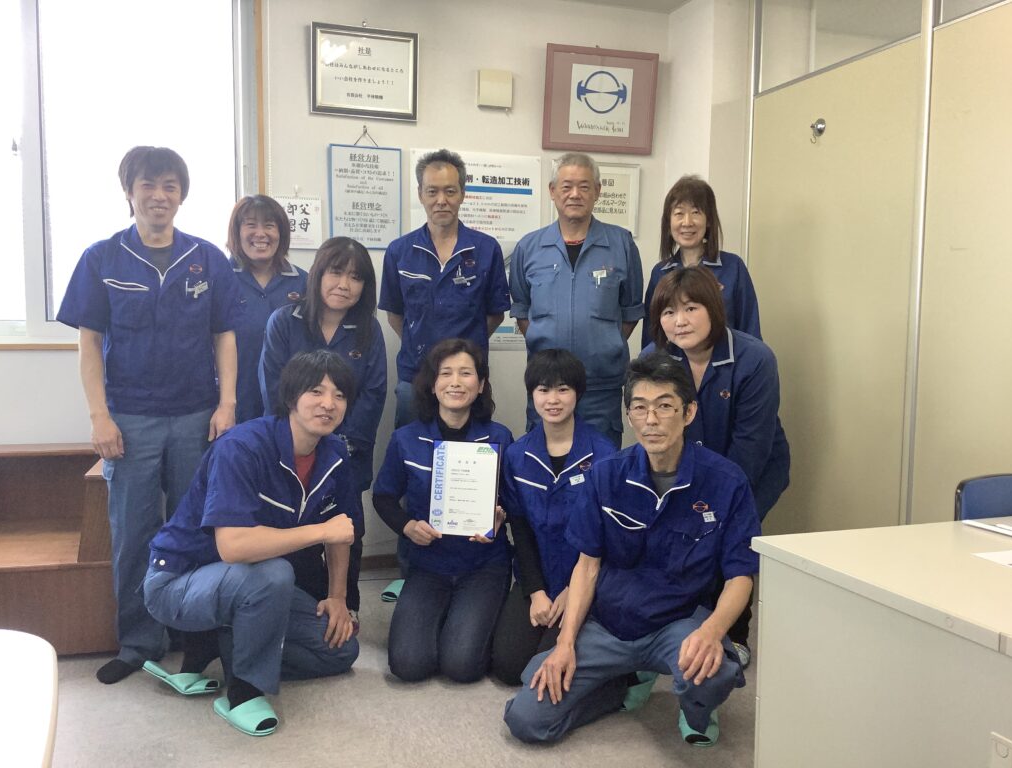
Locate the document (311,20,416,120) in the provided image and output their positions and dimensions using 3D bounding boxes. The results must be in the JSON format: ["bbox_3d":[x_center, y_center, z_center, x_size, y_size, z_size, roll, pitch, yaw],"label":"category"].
[{"bbox_3d":[-0.590,-1.303,3.830,0.442,0.362,0.025,-2,6,-19],"label":"document"}]

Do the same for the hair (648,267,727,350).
[{"bbox_3d":[0.532,-0.222,2.690,0.220,0.240,0.225,-5,8,26],"label":"hair"}]

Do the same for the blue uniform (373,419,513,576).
[{"bbox_3d":[-0.212,0.372,3.060,0.440,0.480,0.270,0,5,0],"label":"blue uniform"}]

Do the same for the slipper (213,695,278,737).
[{"bbox_3d":[-0.717,0.887,2.523,0.245,0.074,0.095,4,6,41],"label":"slipper"}]

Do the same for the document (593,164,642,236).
[{"bbox_3d":[0.419,-0.854,4.231,0.439,0.337,0.025,-1,5,-19],"label":"document"}]

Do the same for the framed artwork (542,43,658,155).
[{"bbox_3d":[0.428,-1.288,4.150,0.545,0.470,0.030,-1,12,-19],"label":"framed artwork"}]

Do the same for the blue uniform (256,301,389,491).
[{"bbox_3d":[-0.616,0.039,3.080,0.430,0.600,0.320,0,18,-10],"label":"blue uniform"}]

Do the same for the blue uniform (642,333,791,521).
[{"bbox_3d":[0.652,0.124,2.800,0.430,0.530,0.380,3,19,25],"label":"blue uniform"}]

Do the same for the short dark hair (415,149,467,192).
[{"bbox_3d":[-0.244,-0.792,3.420,0.190,0.165,0.200,0,4,-4],"label":"short dark hair"}]

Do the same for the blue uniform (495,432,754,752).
[{"bbox_3d":[0.368,0.562,2.690,0.670,0.780,0.550,2,5,18],"label":"blue uniform"}]

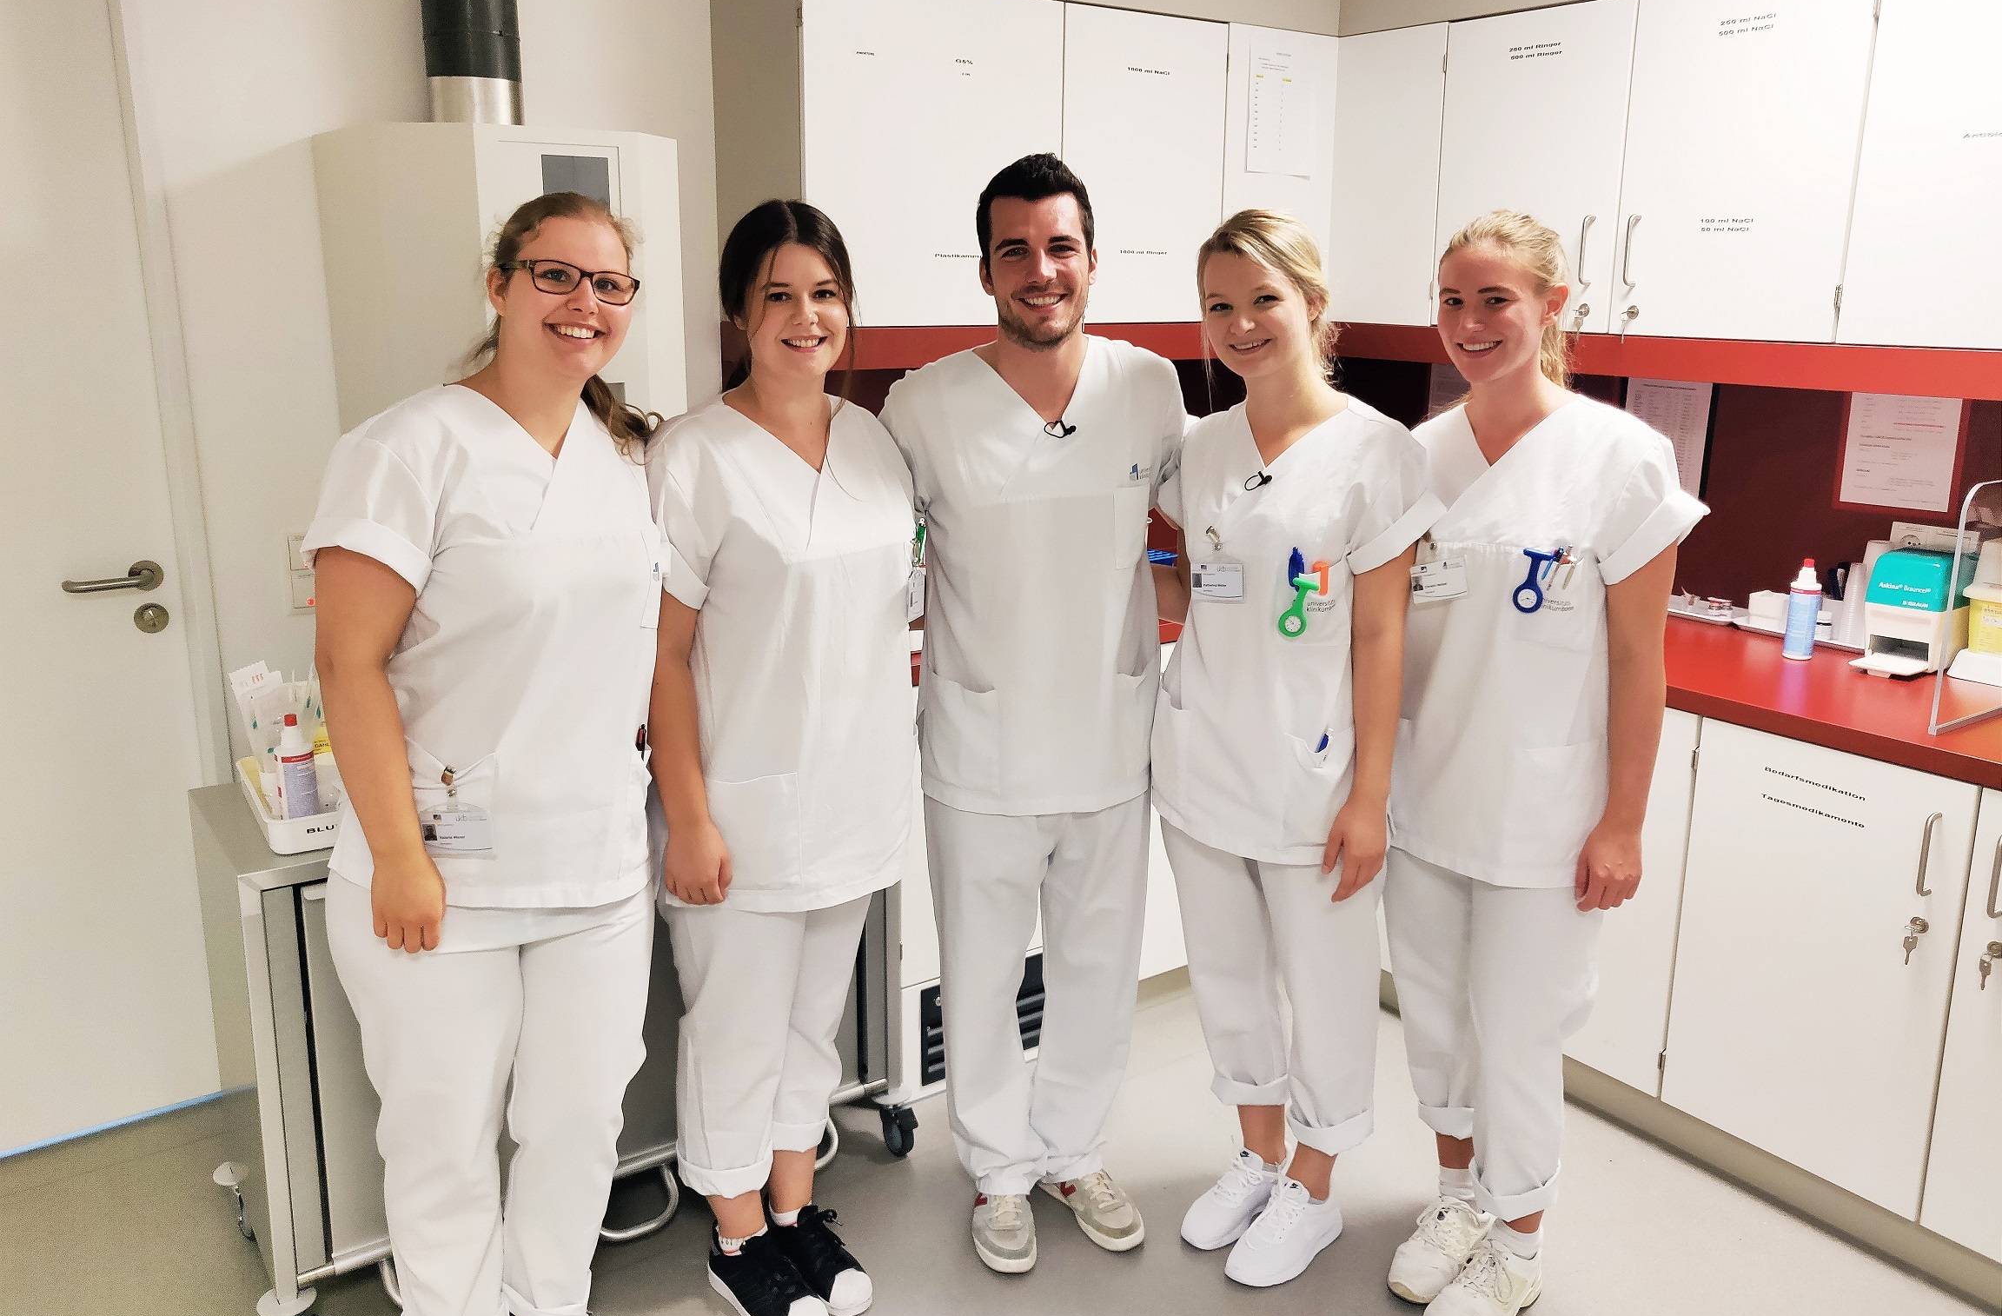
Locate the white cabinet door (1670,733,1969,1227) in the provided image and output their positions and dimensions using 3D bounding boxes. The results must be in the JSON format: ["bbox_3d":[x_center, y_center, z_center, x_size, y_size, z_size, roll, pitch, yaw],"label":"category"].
[{"bbox_3d":[1.421,0.532,2.549,0.030,0.781,0.447,-10,18,-34],"label":"white cabinet door"}]

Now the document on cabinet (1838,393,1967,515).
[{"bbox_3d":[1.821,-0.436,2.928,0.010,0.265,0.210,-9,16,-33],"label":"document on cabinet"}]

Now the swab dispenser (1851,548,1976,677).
[{"bbox_3d":[1.697,-0.093,2.705,0.257,0.212,0.136,-9,17,-33],"label":"swab dispenser"}]

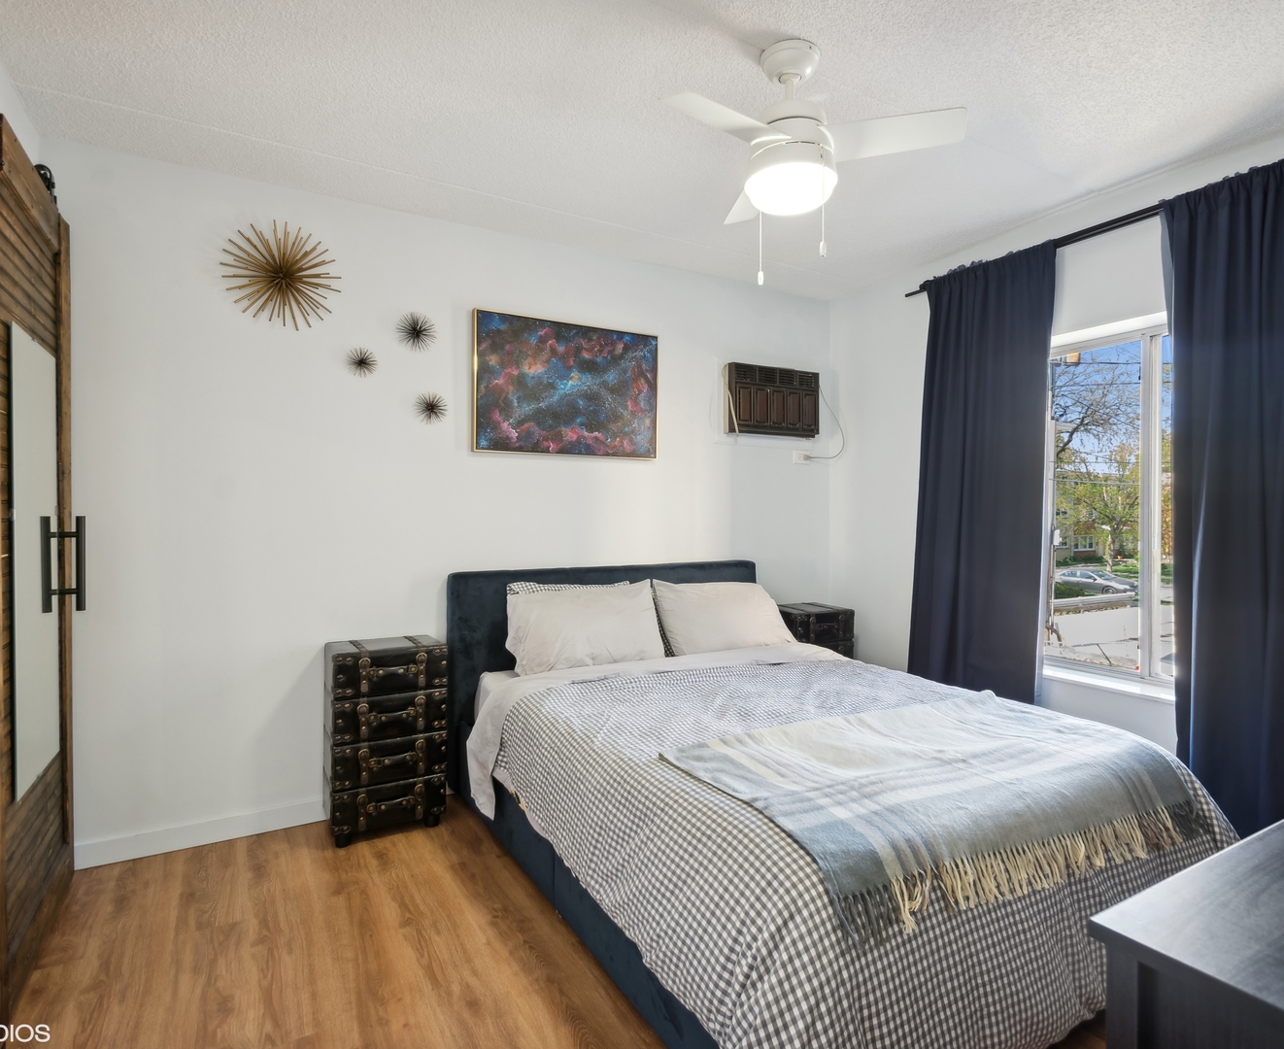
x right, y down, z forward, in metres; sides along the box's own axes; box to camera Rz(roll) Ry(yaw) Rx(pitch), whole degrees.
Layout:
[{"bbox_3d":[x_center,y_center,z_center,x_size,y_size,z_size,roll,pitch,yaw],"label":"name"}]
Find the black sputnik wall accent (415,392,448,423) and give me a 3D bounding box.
[{"bbox_3d":[-0.870,-0.483,2.720,0.130,0.130,0.060,0,0,-29],"label":"black sputnik wall accent"}]

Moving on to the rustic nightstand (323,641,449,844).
[{"bbox_3d":[-0.990,0.816,2.554,0.410,0.700,0.275,0,1,-29],"label":"rustic nightstand"}]

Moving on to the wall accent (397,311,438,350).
[{"bbox_3d":[-0.923,-0.793,2.692,0.160,0.160,0.085,0,1,-29],"label":"wall accent"}]

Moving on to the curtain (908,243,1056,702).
[{"bbox_3d":[1.525,-0.013,3.016,0.110,2.300,0.680,0,1,-32],"label":"curtain"}]

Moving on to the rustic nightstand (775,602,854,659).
[{"bbox_3d":[0.901,0.797,3.553,0.405,0.690,0.290,0,0,-29],"label":"rustic nightstand"}]

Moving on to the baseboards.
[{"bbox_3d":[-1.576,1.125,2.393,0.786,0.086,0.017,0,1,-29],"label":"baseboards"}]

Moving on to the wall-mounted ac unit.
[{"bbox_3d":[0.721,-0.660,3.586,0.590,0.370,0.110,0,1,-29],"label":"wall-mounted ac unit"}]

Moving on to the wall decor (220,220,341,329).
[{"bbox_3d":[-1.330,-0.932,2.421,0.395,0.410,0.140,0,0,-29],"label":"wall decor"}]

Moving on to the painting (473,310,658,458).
[{"bbox_3d":[-0.324,-0.614,3.026,0.900,0.610,0.043,0,0,-29],"label":"painting"}]

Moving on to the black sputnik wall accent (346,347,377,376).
[{"bbox_3d":[-1.105,-0.642,2.593,0.112,0.116,0.055,0,0,-29],"label":"black sputnik wall accent"}]

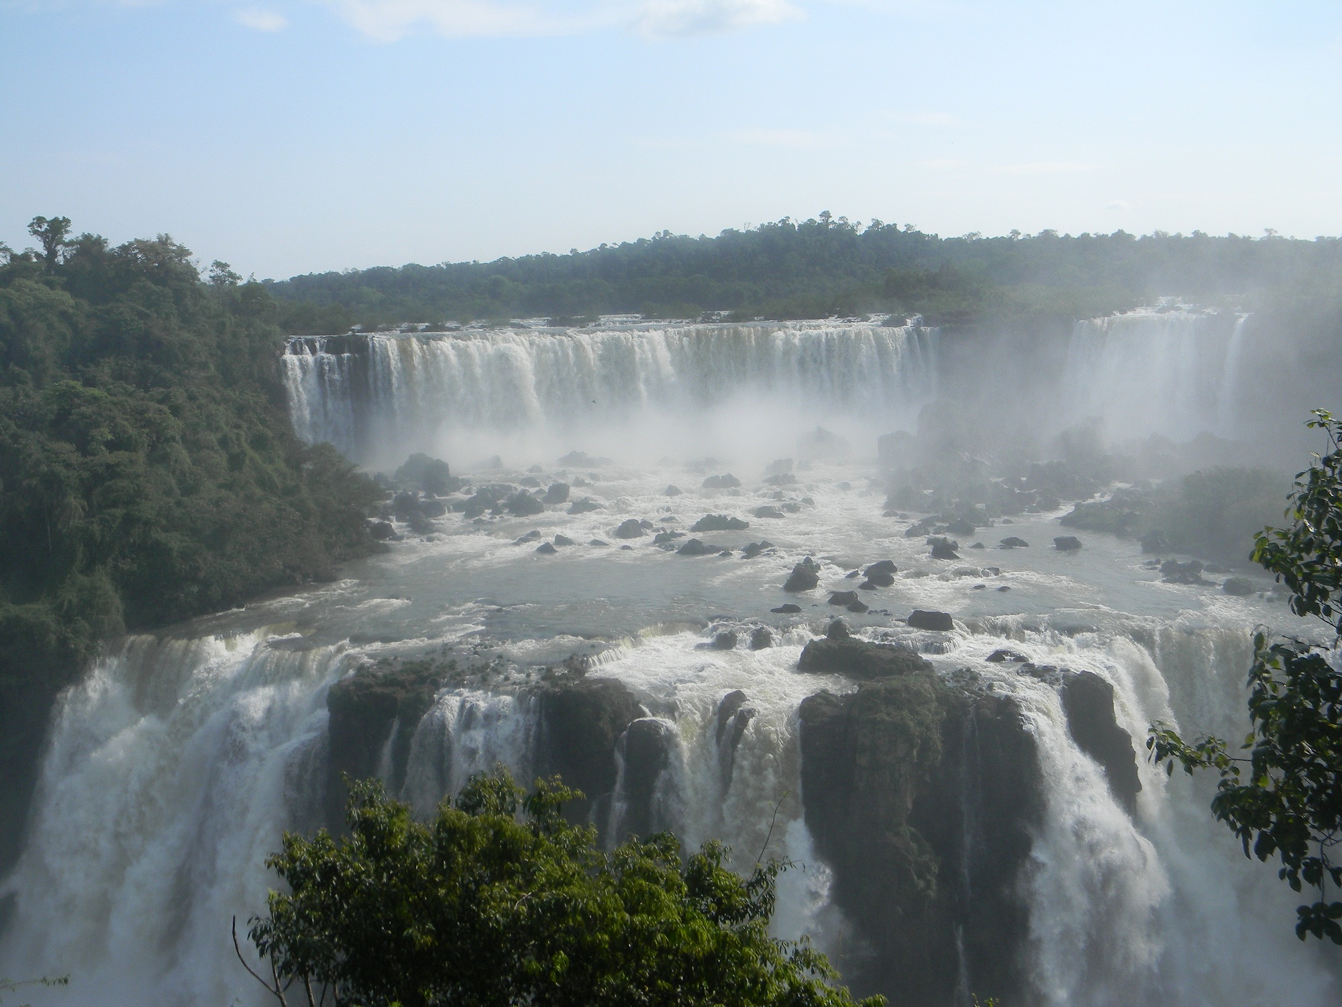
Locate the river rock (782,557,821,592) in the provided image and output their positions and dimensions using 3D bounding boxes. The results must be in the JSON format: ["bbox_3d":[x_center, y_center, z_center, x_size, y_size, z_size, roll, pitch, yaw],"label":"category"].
[{"bbox_3d":[16.080,8.810,195.000,4.700,3.900,4.200,0,8,0],"label":"river rock"}]

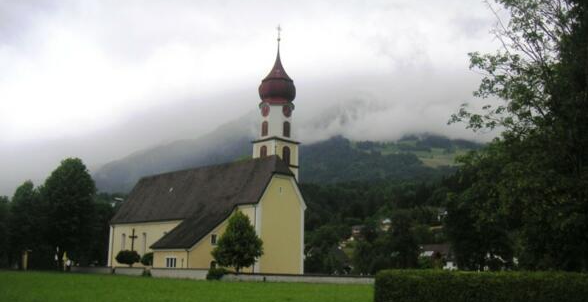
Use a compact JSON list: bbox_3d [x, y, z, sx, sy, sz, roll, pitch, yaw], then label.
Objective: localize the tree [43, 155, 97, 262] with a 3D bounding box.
[{"bbox_3d":[-42.780,12.160,119.680,10.290,21.760,10.290,1,-11,0],"label":"tree"}]

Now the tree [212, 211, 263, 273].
[{"bbox_3d":[-7.080,11.950,79.130,6.170,8.400,6.170,1,-11,0],"label":"tree"}]

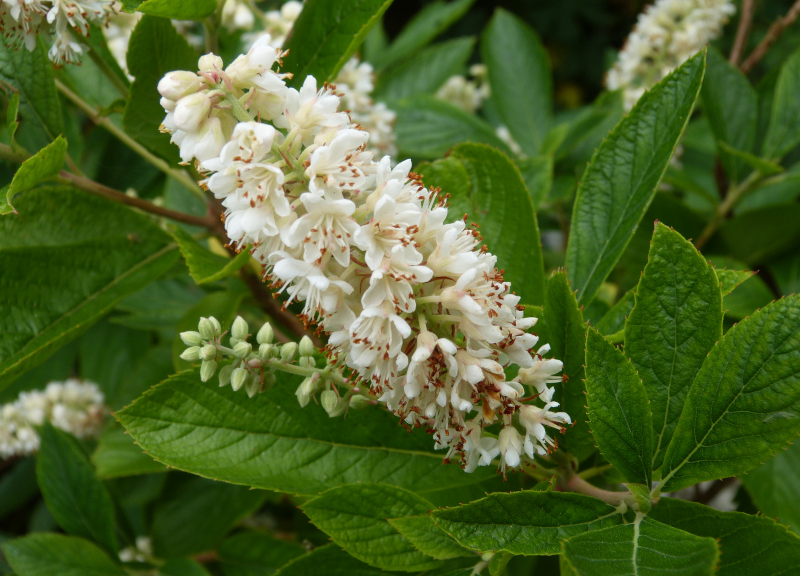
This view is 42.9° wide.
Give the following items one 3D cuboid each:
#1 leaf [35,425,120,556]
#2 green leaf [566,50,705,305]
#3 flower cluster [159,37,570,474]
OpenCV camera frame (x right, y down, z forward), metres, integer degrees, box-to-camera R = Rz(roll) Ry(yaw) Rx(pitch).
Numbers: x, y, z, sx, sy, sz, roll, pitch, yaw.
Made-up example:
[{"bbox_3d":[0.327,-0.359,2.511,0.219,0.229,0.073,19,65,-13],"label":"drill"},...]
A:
[{"bbox_3d":[-0.119,0.076,0.380,0.025,0.055,0.010,-25,-9,-13],"label":"leaf"},{"bbox_3d":[0.069,-0.032,0.300,0.025,0.084,0.014,24,-6,22],"label":"green leaf"},{"bbox_3d":[-0.008,-0.008,0.255,0.045,0.130,0.045,-39,10,0],"label":"flower cluster"}]

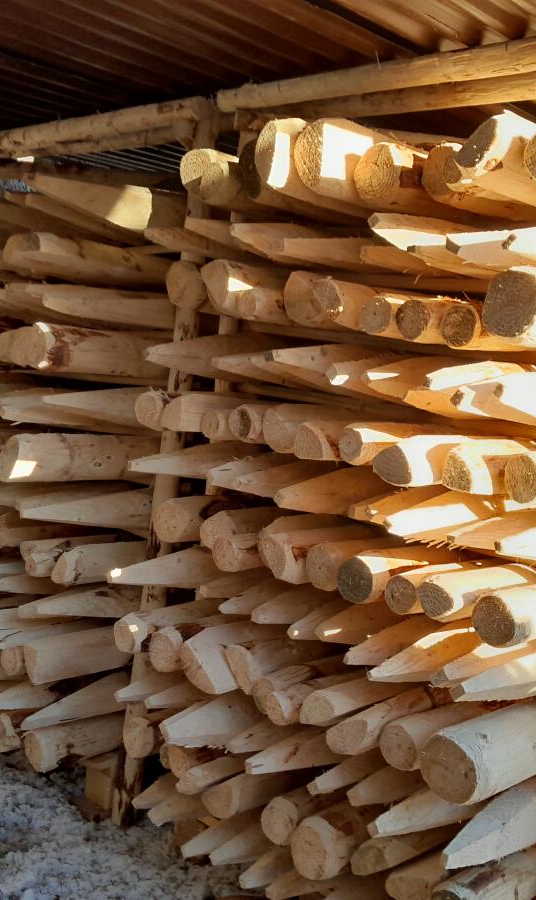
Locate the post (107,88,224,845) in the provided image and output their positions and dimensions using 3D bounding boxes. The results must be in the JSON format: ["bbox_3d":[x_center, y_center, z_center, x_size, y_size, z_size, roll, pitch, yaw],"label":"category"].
[{"bbox_3d":[-0.313,0.112,2.673,0.082,2.190,0.082,-1,12,-42],"label":"post"}]

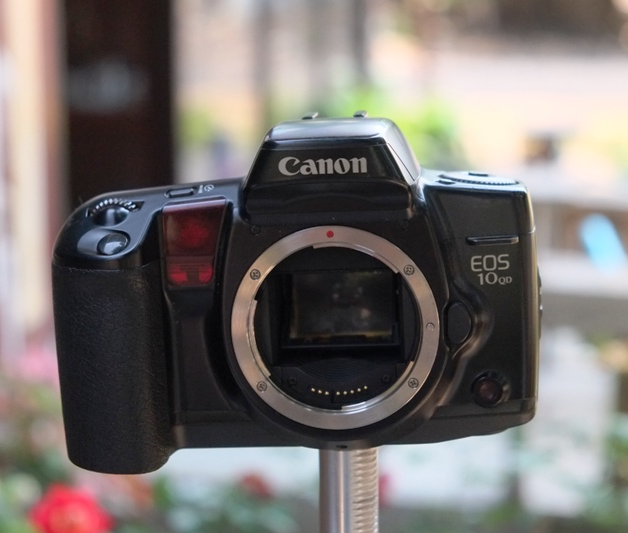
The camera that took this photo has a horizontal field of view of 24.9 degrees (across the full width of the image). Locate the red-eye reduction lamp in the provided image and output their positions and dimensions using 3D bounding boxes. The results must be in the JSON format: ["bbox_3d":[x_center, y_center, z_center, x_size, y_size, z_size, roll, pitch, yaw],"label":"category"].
[{"bbox_3d":[-0.037,-0.007,0.449,0.021,0.027,0.008,-2,10,6],"label":"red-eye reduction lamp"}]

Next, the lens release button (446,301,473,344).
[{"bbox_3d":[0.046,0.018,0.446,0.008,0.013,0.004,-2,10,6],"label":"lens release button"}]

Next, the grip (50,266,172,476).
[{"bbox_3d":[-0.063,0.031,0.458,0.036,0.066,0.040,-2,10,6],"label":"grip"}]

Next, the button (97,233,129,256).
[{"bbox_3d":[-0.062,-0.006,0.440,0.010,0.003,0.010,-10,42,7],"label":"button"}]

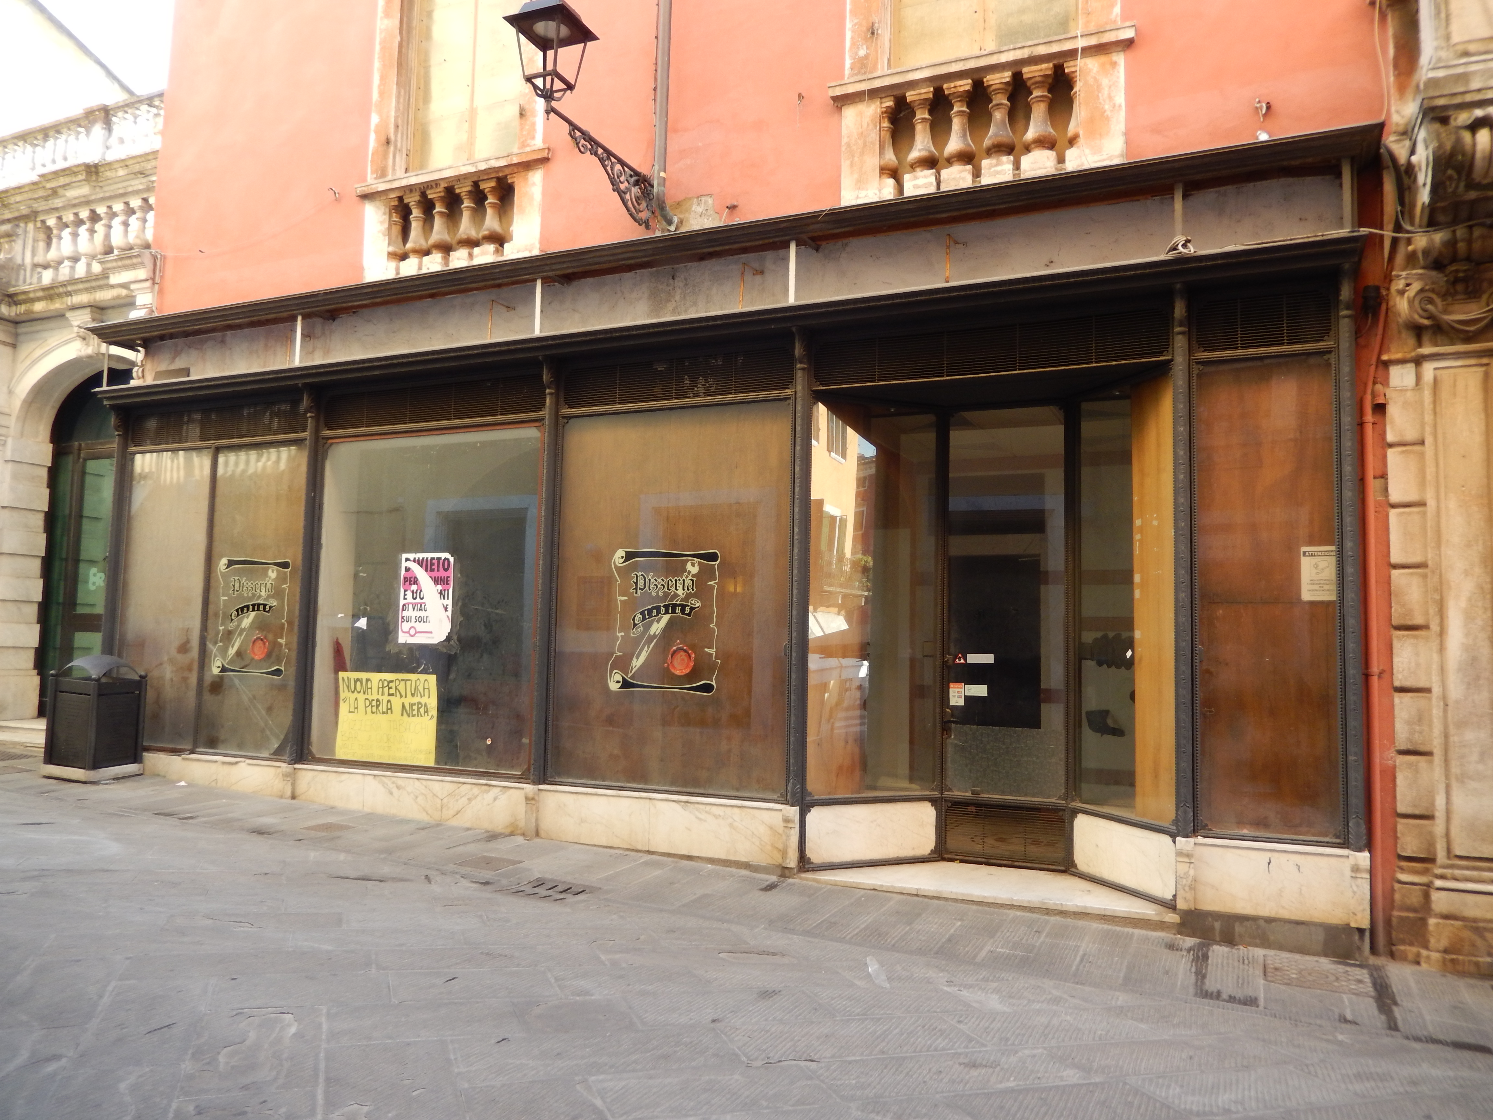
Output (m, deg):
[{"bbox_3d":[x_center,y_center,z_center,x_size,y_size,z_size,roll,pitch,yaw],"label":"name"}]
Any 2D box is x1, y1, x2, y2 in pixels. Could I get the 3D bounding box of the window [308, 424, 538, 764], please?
[{"bbox_3d":[-2.547,0.295,8.503,2.192,2.659,0.071,-1,-5,25],"label":"window"}]

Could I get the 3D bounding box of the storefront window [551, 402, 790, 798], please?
[{"bbox_3d":[-0.564,0.253,7.593,1.868,2.690,0.071,-1,-5,25],"label":"storefront window"}]

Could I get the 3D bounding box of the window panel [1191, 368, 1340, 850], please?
[{"bbox_3d":[2.893,0.181,6.007,0.721,2.720,0.071,-1,-5,25],"label":"window panel"}]

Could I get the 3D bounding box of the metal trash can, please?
[{"bbox_3d":[-5.676,1.358,9.411,0.558,1.066,0.558,0,-5,17],"label":"metal trash can"}]

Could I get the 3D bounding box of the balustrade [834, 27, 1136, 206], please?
[{"bbox_3d":[1.543,-2.899,7.245,2.040,0.863,0.264,-1,-5,25],"label":"balustrade"}]

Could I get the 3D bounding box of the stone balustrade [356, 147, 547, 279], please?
[{"bbox_3d":[-2.492,-2.828,9.097,2.030,0.863,0.264,-1,-5,25],"label":"stone balustrade"}]

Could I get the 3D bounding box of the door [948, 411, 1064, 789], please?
[{"bbox_3d":[1.793,0.287,7.468,0.822,2.710,0.071,-1,-5,25],"label":"door"}]

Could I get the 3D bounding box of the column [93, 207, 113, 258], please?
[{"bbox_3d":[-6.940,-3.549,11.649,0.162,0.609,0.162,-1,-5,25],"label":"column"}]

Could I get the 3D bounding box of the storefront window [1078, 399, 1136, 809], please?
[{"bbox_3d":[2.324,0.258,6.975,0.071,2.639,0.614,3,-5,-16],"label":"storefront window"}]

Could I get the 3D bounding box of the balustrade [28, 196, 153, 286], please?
[{"bbox_3d":[-7.015,-3.457,11.676,2.182,0.792,0.264,-1,-5,25],"label":"balustrade"}]

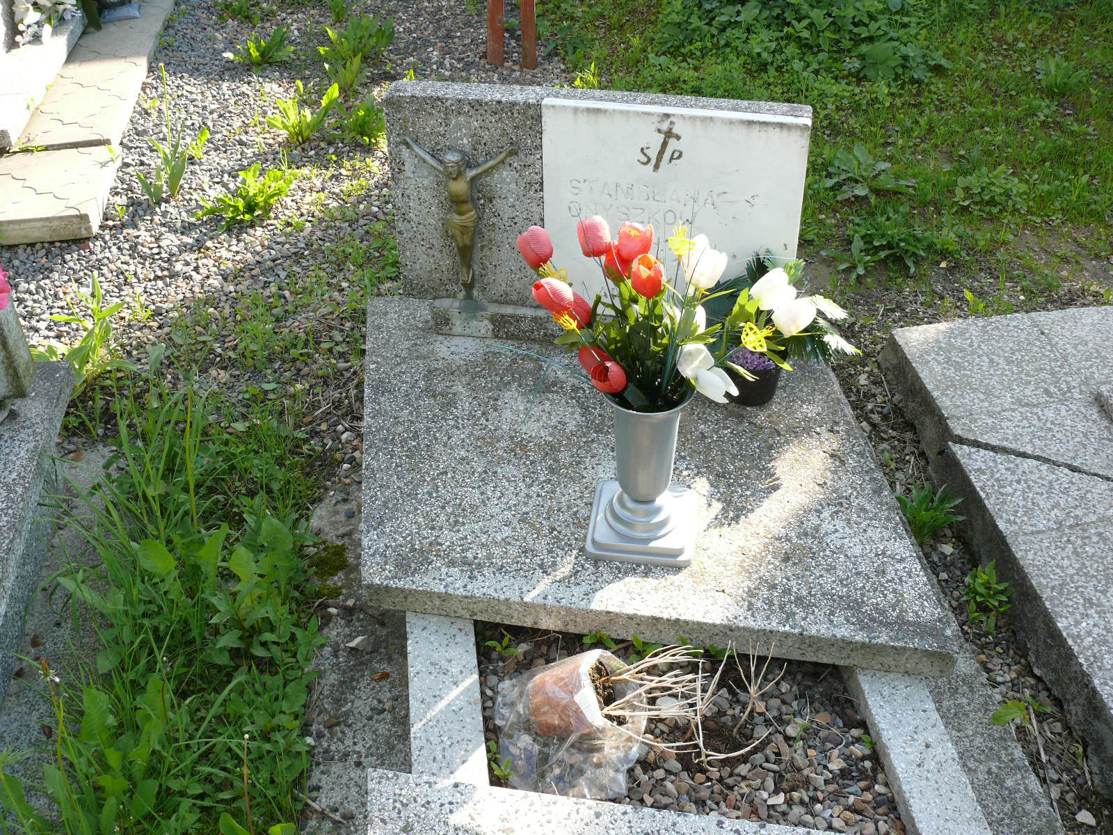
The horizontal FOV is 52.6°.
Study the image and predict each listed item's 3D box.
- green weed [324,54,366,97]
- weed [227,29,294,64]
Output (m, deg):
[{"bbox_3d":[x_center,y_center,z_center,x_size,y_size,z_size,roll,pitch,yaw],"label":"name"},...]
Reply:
[{"bbox_3d":[-0.735,-1.185,3.908,0.145,0.139,0.123,0,32,0],"label":"green weed"},{"bbox_3d":[-1.110,-1.392,4.224,0.245,0.115,0.184,0,32,0],"label":"weed"}]

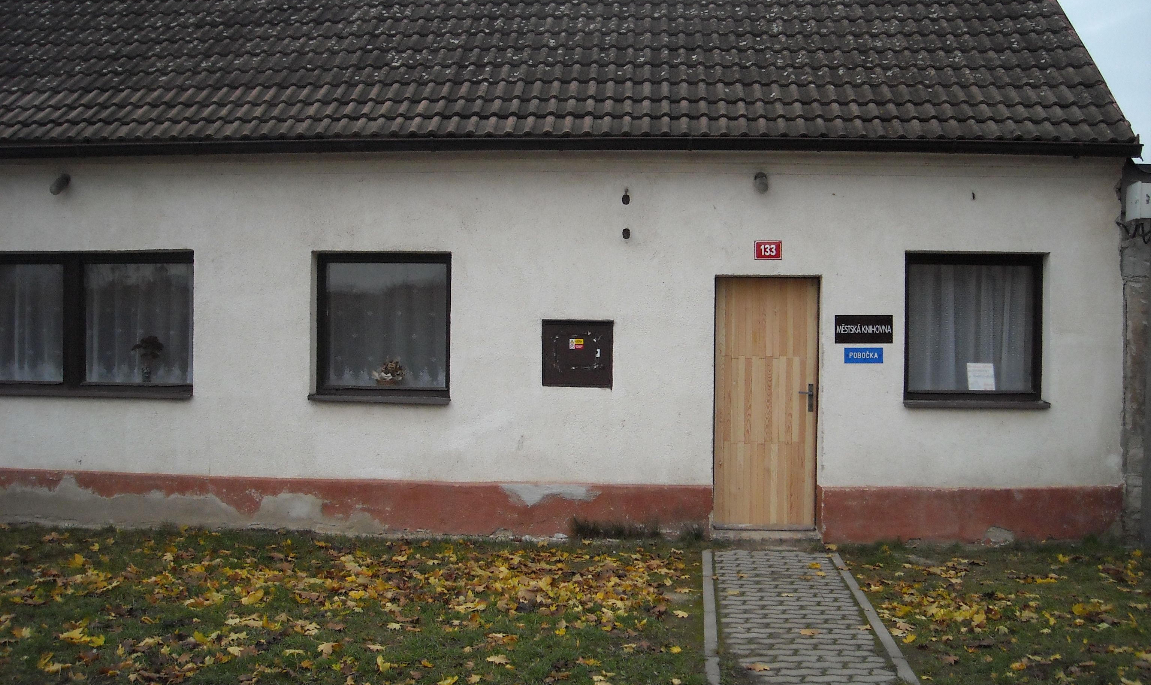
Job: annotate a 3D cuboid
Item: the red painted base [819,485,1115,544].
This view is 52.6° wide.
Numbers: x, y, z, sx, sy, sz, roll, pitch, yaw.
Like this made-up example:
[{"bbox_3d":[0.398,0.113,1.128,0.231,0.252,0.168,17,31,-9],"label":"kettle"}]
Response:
[{"bbox_3d":[2.957,1.293,8.756,2.226,0.451,0.100,1,0,4],"label":"red painted base"}]

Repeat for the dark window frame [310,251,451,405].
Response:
[{"bbox_3d":[-1.523,-0.111,9.153,1.106,1.202,0.160,1,0,4],"label":"dark window frame"}]

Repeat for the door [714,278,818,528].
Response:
[{"bbox_3d":[1.476,0.471,9.042,0.805,1.951,0.060,1,0,4],"label":"door"}]

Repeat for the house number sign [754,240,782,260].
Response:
[{"bbox_3d":[1.461,-0.697,8.808,0.212,0.143,0.015,1,0,4],"label":"house number sign"}]

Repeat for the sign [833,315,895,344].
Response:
[{"bbox_3d":[2.173,-0.100,8.766,0.434,0.220,0.018,1,0,4],"label":"sign"}]

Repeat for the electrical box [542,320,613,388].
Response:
[{"bbox_3d":[0.020,0.089,8.957,0.552,0.523,0.120,1,0,4],"label":"electrical box"}]

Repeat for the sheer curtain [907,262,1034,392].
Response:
[{"bbox_3d":[3.054,-0.118,9.016,1.017,1.048,0.080,1,0,4],"label":"sheer curtain"}]

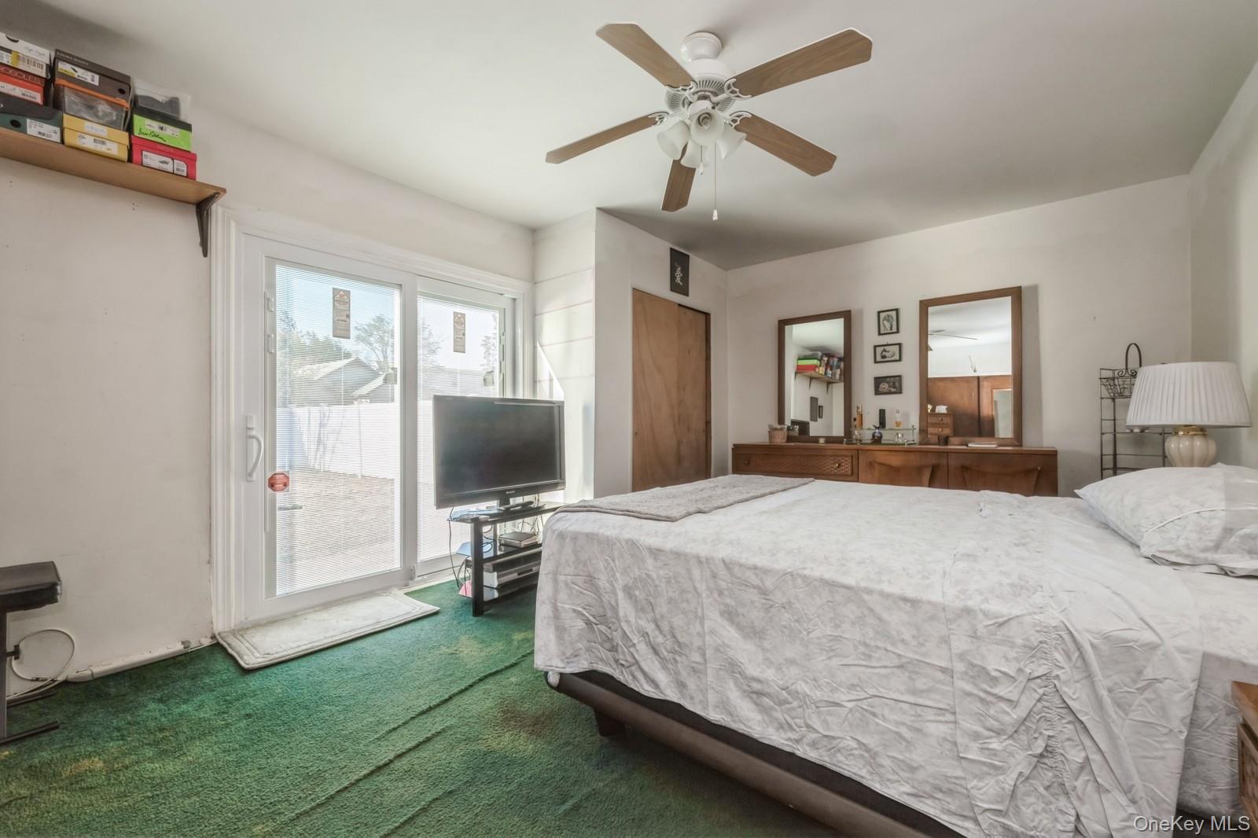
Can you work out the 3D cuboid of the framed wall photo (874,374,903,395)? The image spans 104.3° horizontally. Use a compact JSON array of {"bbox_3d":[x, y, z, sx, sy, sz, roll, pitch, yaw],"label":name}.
[{"bbox_3d":[2.061,-0.264,3.878,0.195,0.151,0.020,0,0,40],"label":"framed wall photo"}]

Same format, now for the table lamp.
[{"bbox_3d":[2.298,0.037,2.009,0.340,0.550,0.340,0,0,40],"label":"table lamp"}]

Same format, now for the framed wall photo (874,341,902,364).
[{"bbox_3d":[2.057,-0.519,3.881,0.199,0.152,0.020,0,0,40],"label":"framed wall photo"}]

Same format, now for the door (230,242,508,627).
[{"bbox_3d":[-1.381,0.048,3.019,0.090,1.911,1.664,0,0,40],"label":"door"}]

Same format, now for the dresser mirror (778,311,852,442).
[{"bbox_3d":[1.587,-0.355,4.190,0.623,1.073,0.035,0,0,40],"label":"dresser mirror"}]

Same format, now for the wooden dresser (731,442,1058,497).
[{"bbox_3d":[1.830,0.619,3.673,2.083,0.841,0.480,0,0,40],"label":"wooden dresser"}]

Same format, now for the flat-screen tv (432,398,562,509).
[{"bbox_3d":[-0.748,0.202,2.958,0.220,0.647,0.922,0,0,40],"label":"flat-screen tv"}]

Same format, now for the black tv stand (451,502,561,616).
[{"bbox_3d":[-0.748,0.780,2.963,0.380,0.520,0.853,0,0,40],"label":"black tv stand"}]

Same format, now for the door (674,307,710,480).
[{"bbox_3d":[0.521,0.039,4.369,0.040,1.982,0.590,0,0,40],"label":"door"}]

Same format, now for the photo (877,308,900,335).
[{"bbox_3d":[2.061,-0.764,3.878,0.152,0.198,0.020,0,0,40],"label":"photo"}]

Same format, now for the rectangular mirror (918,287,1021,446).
[{"bbox_3d":[2.421,-0.357,3.490,0.601,1.071,0.035,0,0,40],"label":"rectangular mirror"}]

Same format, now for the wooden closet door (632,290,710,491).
[{"bbox_3d":[0.367,0.031,4.138,0.070,1.997,1.142,0,0,40],"label":"wooden closet door"}]

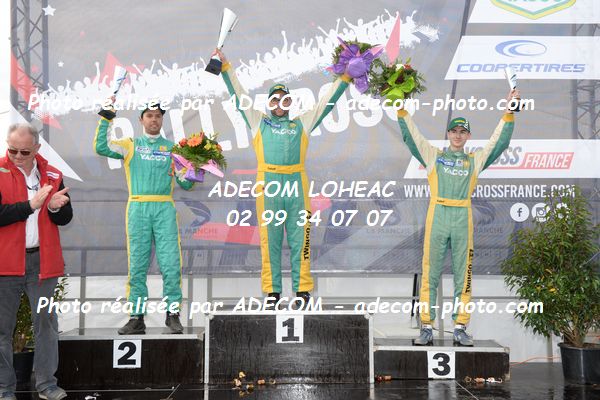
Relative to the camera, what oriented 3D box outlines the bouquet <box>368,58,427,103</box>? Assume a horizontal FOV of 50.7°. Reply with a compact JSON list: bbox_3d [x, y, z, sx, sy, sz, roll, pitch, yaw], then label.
[{"bbox_3d":[0.727,-0.908,4.770,0.440,0.350,0.380,0,-2,6],"label":"bouquet"}]

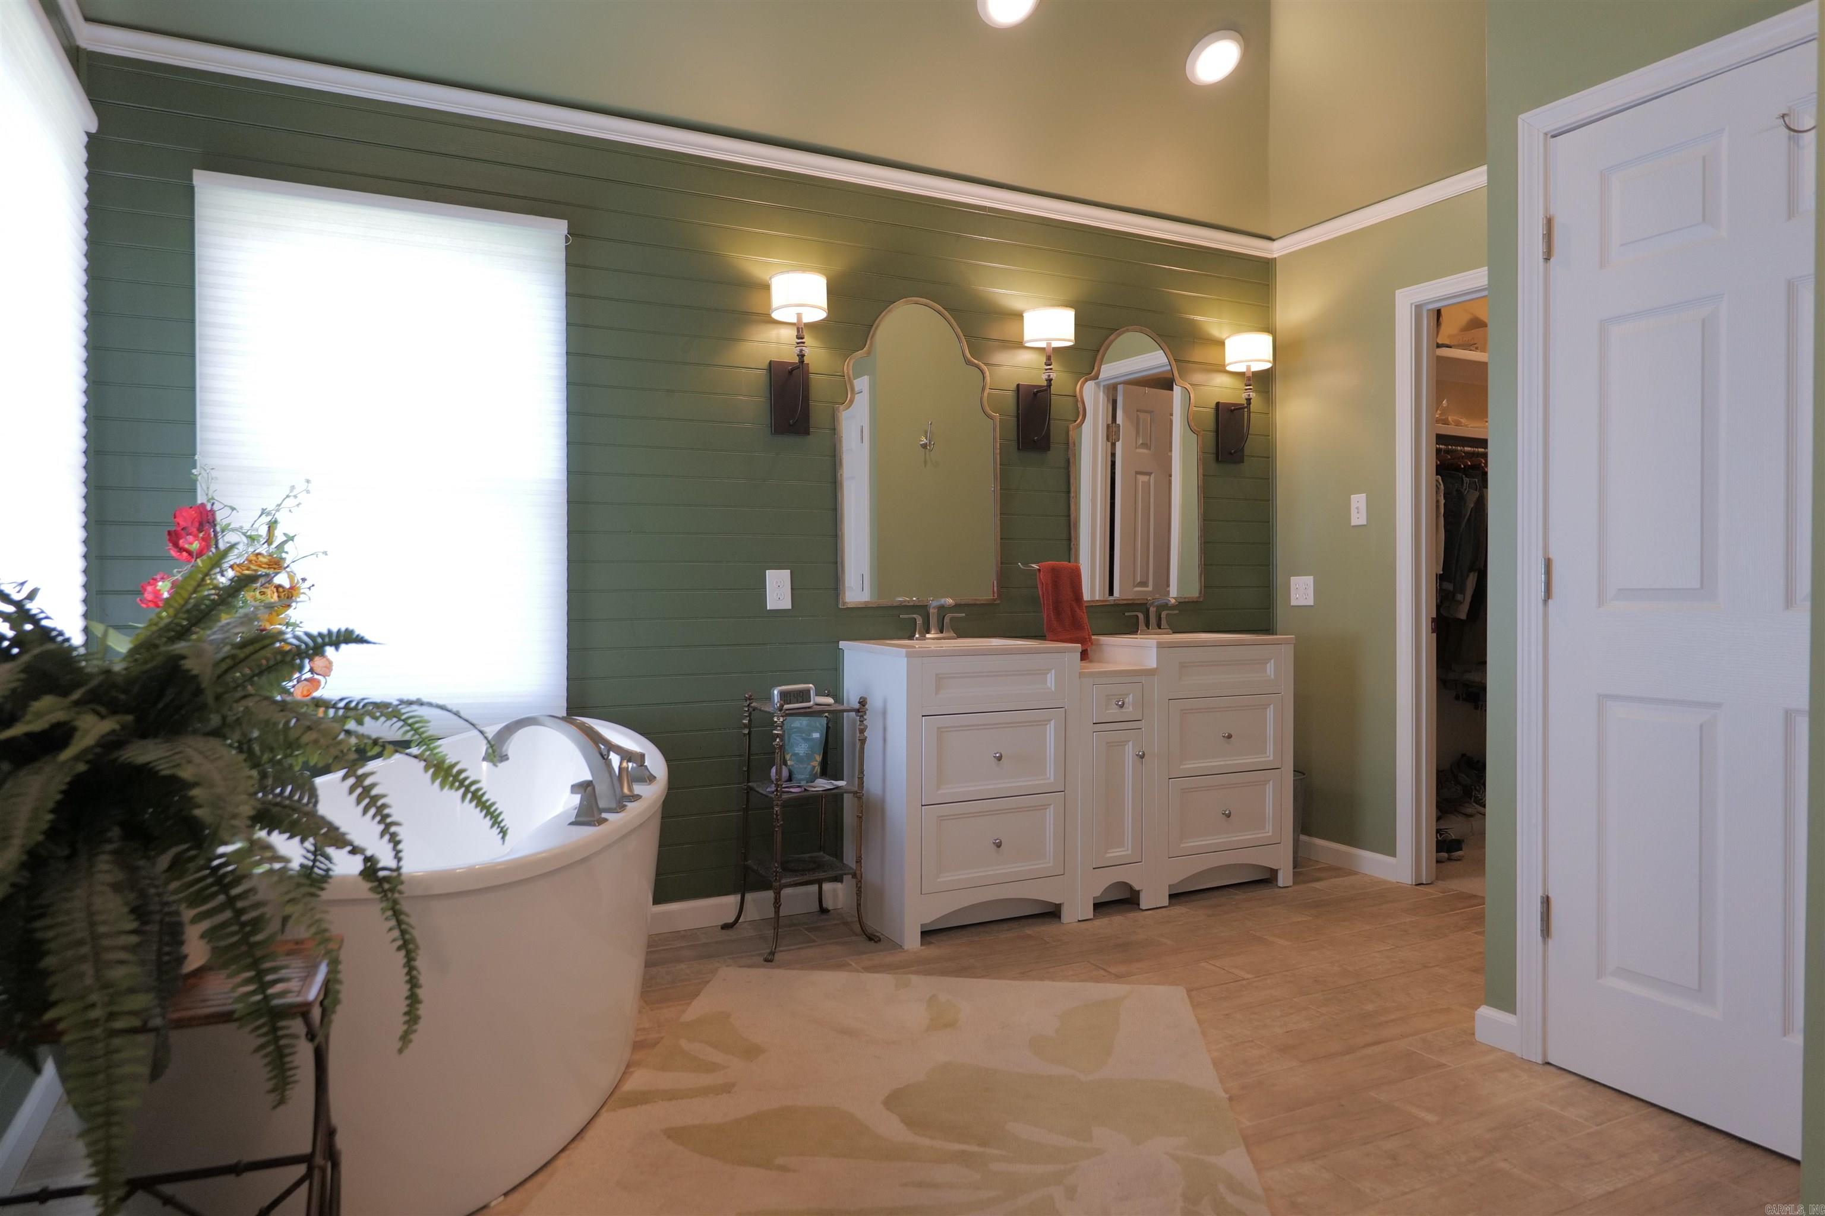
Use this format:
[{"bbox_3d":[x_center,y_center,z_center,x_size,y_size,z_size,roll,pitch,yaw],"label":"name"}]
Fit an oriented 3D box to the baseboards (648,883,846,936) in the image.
[{"bbox_3d":[-0.516,0.955,3.550,0.644,0.082,0.014,-1,1,-27],"label":"baseboards"}]

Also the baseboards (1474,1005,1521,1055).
[{"bbox_3d":[1.335,0.958,2.541,0.014,0.082,0.101,-1,1,-27],"label":"baseboards"}]

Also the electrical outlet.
[{"bbox_3d":[-0.428,-0.056,3.589,0.084,0.126,0.008,-1,1,-27],"label":"electrical outlet"}]

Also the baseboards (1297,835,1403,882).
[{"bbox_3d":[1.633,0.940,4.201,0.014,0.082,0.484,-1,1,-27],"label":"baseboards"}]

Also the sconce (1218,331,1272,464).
[{"bbox_3d":[1.287,-0.805,4.333,0.171,0.477,0.204,-1,1,-27],"label":"sconce"}]

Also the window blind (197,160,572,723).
[{"bbox_3d":[-1.419,-0.376,3.063,0.920,1.483,0.057,-1,1,-27],"label":"window blind"}]

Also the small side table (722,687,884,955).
[{"bbox_3d":[-0.349,0.632,3.396,0.378,0.731,0.391,-1,1,-27],"label":"small side table"}]

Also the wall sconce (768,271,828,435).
[{"bbox_3d":[-0.358,-0.789,3.509,0.171,0.477,0.204,-1,1,-27],"label":"wall sconce"}]

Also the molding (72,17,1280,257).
[{"bbox_3d":[-0.292,-1.433,3.632,3.964,0.067,0.035,-1,1,-27],"label":"molding"}]

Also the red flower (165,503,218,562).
[{"bbox_3d":[-1.522,-0.156,2.350,0.100,0.123,0.095,-1,1,-33],"label":"red flower"}]

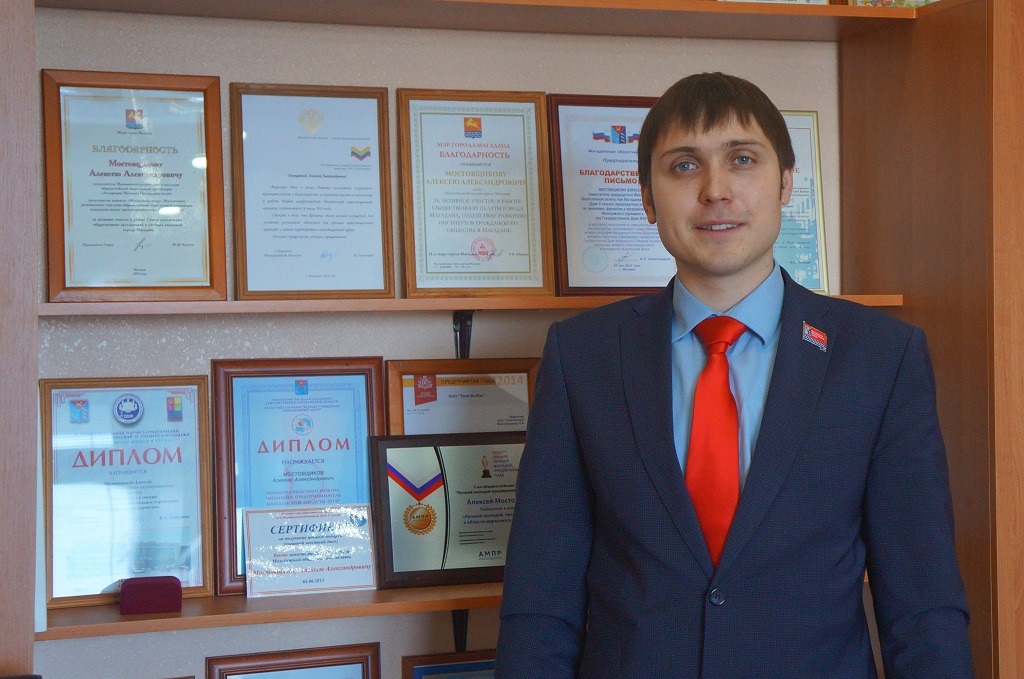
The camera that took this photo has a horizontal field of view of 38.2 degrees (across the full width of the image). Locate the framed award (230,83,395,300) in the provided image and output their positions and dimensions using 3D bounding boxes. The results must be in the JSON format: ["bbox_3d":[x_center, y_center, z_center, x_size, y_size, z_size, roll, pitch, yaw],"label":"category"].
[{"bbox_3d":[-0.297,-0.219,2.206,0.237,0.322,0.020,-1,-4,-17],"label":"framed award"}]

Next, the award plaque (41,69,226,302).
[{"bbox_3d":[-0.547,-0.221,2.151,0.251,0.335,0.022,-1,-4,-19],"label":"award plaque"}]

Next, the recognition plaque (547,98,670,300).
[{"bbox_3d":[0.179,-0.228,2.353,0.245,0.323,0.020,-1,-7,-16],"label":"recognition plaque"}]

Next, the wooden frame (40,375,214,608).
[{"bbox_3d":[-0.550,0.215,2.119,0.233,0.321,0.018,-1,-6,-17],"label":"wooden frame"}]

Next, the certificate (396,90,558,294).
[{"bbox_3d":[-0.055,-0.224,2.287,0.237,0.323,0.020,-1,-5,-17],"label":"certificate"}]

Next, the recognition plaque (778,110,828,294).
[{"bbox_3d":[0.408,-0.223,2.409,0.219,0.306,0.014,-1,-5,-16],"label":"recognition plaque"}]

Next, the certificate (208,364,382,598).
[{"bbox_3d":[-0.315,0.202,2.216,0.259,0.347,0.025,-1,-8,-17],"label":"certificate"}]

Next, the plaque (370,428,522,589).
[{"bbox_3d":[-0.063,0.257,2.260,0.305,0.228,0.020,-2,-11,-17],"label":"plaque"}]

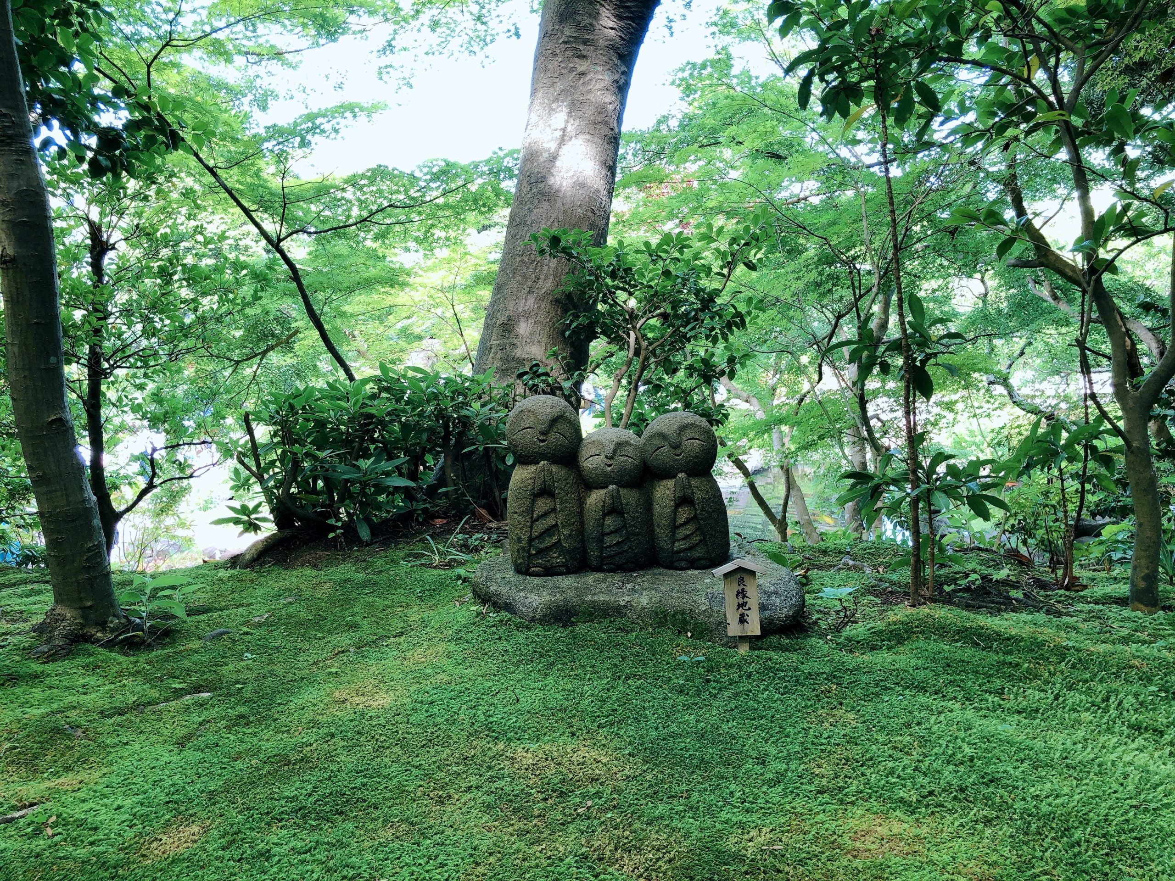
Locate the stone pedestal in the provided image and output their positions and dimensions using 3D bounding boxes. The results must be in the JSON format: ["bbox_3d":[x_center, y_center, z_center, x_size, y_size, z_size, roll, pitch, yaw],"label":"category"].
[{"bbox_3d":[0.169,0.480,3.040,1.030,0.190,0.640,-1,3,0],"label":"stone pedestal"}]

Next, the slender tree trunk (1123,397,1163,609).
[{"bbox_3d":[1.842,0.217,3.150,0.115,0.700,0.100,1,4,30],"label":"slender tree trunk"}]

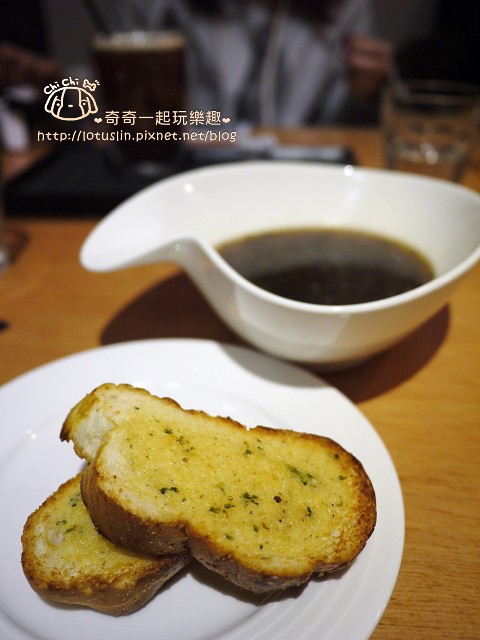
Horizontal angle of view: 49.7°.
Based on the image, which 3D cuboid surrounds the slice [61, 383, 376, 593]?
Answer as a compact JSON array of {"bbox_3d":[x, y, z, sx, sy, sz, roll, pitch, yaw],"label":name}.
[{"bbox_3d":[-0.011,0.056,0.174,0.110,0.019,0.060,14,32,12],"label":"slice"}]

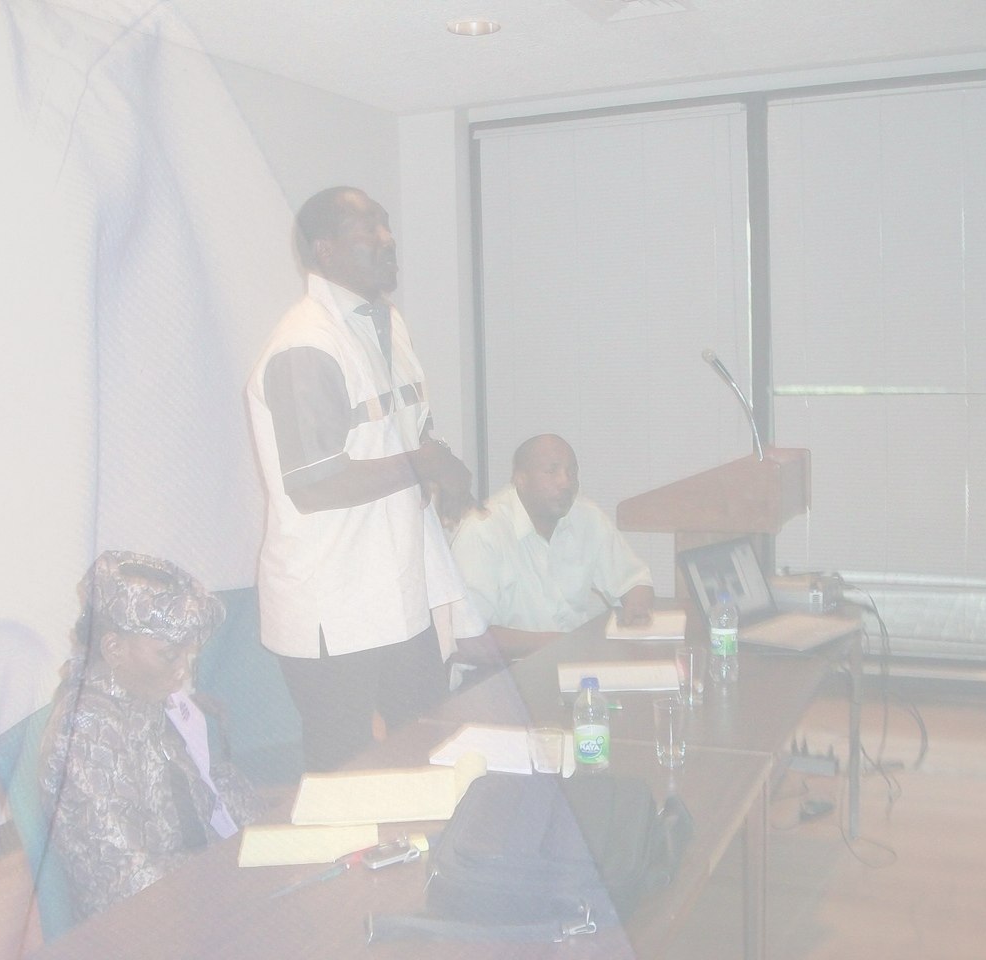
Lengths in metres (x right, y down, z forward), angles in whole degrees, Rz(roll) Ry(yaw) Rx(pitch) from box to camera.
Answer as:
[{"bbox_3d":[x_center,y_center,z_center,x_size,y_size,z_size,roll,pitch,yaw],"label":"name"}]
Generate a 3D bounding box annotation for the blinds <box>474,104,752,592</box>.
[{"bbox_3d":[0.557,-0.529,5.691,1.410,2.429,0.090,1,6,25],"label":"blinds"}]

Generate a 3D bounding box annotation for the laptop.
[{"bbox_3d":[0.763,0.311,3.238,0.349,0.242,0.365,3,7,40],"label":"laptop"}]

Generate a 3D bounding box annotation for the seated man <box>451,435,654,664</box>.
[{"bbox_3d":[0.181,0.510,3.633,0.600,1.260,0.660,-5,6,-30],"label":"seated man"}]

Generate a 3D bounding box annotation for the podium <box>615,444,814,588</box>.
[{"bbox_3d":[0.834,0.481,4.382,0.575,1.145,0.620,1,6,23],"label":"podium"}]

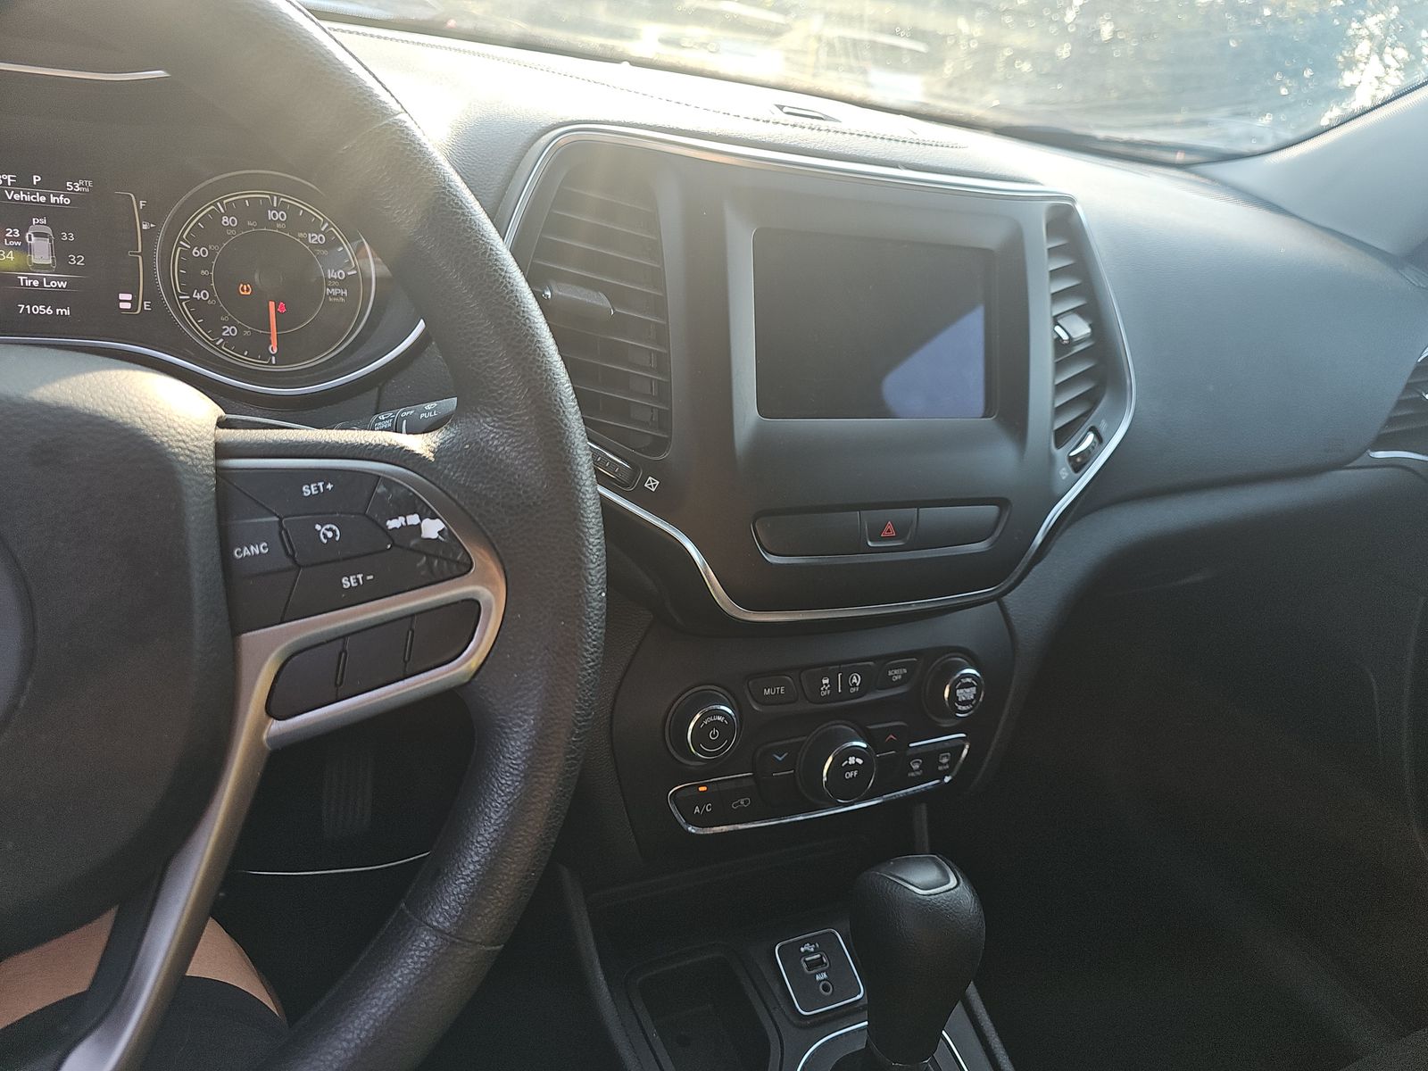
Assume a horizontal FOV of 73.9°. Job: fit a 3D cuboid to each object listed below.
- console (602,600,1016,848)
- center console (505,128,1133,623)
[{"bbox_3d":[0.071,0.109,0.579,0.269,0.156,0.066,-3,13,-22],"label":"console"},{"bbox_3d":[0.083,-0.080,0.525,0.385,0.254,0.094,-3,2,-22],"label":"center console"}]

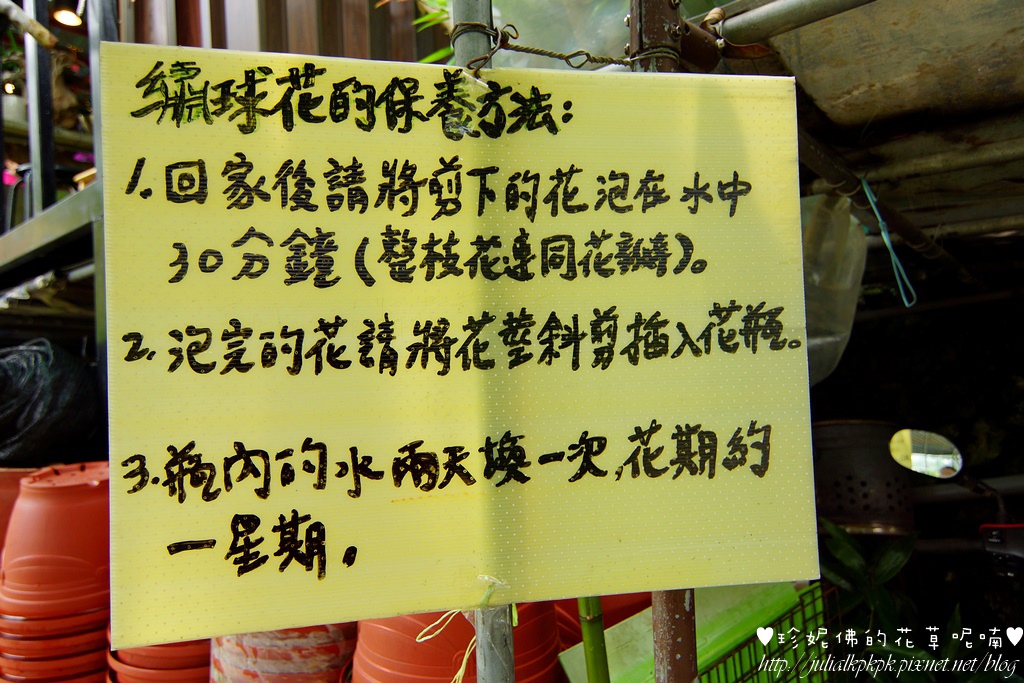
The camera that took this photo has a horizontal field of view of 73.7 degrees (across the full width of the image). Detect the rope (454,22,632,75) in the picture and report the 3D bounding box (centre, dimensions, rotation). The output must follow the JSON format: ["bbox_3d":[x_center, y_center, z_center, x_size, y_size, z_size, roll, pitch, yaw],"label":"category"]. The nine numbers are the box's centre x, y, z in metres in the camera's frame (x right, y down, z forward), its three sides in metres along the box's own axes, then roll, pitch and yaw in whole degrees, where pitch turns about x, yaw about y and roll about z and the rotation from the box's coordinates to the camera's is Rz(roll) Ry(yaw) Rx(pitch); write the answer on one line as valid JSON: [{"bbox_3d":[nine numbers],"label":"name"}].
[{"bbox_3d":[0.035,-0.296,0.702,0.188,0.053,0.043,-2,0,-12],"label":"rope"}]

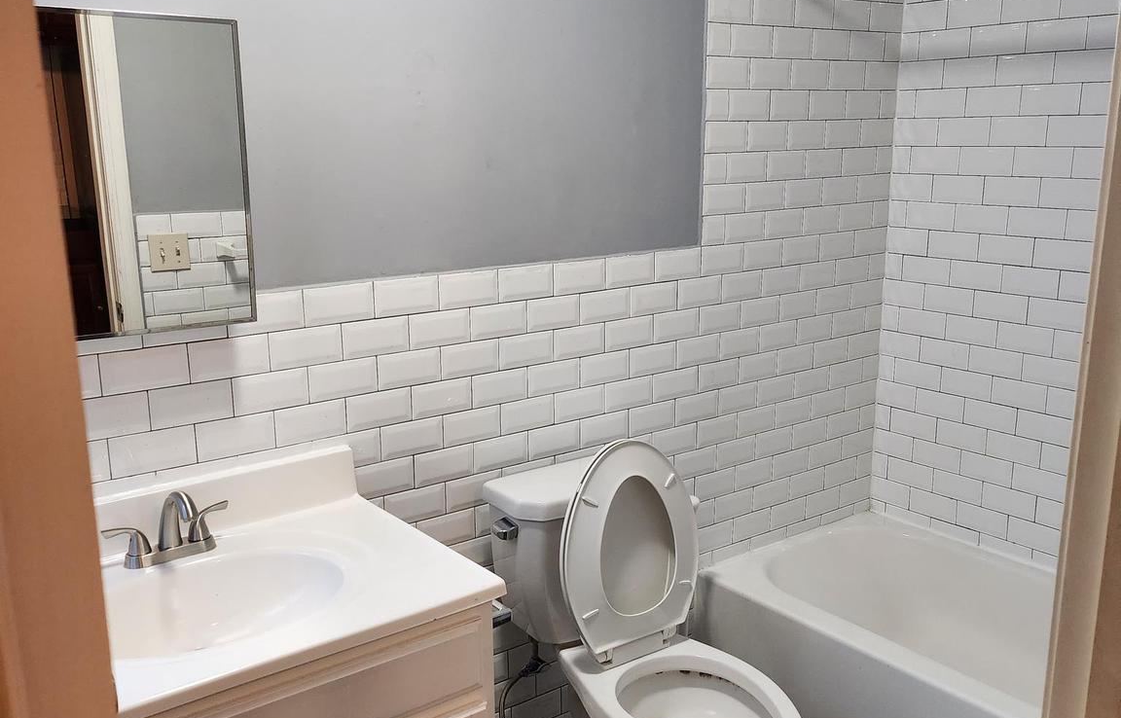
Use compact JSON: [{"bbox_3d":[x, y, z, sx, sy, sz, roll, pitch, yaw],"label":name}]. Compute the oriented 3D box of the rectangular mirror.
[{"bbox_3d":[-0.733,-0.300,1.730,0.404,0.520,0.078,-10,16,-35],"label":"rectangular mirror"}]

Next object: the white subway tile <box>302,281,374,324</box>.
[{"bbox_3d":[-0.438,-0.108,2.046,0.147,0.074,0.010,-10,16,-35],"label":"white subway tile"}]

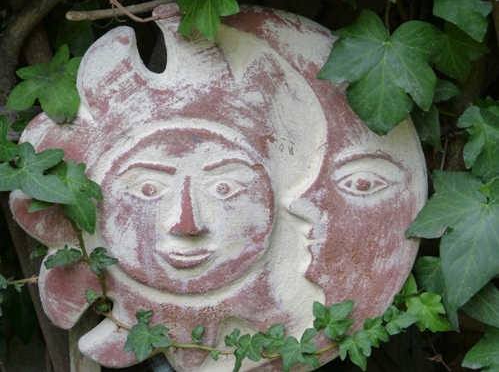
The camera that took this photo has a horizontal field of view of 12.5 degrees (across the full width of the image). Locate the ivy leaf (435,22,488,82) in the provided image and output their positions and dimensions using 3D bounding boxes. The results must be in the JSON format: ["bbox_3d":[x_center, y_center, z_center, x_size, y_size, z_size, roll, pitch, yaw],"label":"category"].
[{"bbox_3d":[0.164,-0.107,1.790,0.050,0.052,0.015,0,6,0],"label":"ivy leaf"}]

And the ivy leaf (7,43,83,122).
[{"bbox_3d":[-0.156,-0.077,1.730,0.057,0.059,0.017,0,6,0],"label":"ivy leaf"}]

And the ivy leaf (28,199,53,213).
[{"bbox_3d":[-0.156,0.013,1.720,0.023,0.015,0.007,0,6,0],"label":"ivy leaf"}]

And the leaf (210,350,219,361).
[{"bbox_3d":[-0.027,0.129,1.730,0.006,0.009,0.004,0,6,0],"label":"leaf"}]

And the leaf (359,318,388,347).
[{"bbox_3d":[0.095,0.111,1.730,0.023,0.023,0.008,0,6,0],"label":"leaf"}]

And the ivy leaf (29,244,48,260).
[{"bbox_3d":[-0.150,0.047,1.620,0.013,0.012,0.004,0,-25,0],"label":"ivy leaf"}]

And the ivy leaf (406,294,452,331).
[{"bbox_3d":[0.127,0.089,1.600,0.032,0.028,0.007,-1,-20,-10],"label":"ivy leaf"}]

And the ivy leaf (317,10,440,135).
[{"bbox_3d":[0.088,-0.078,1.560,0.084,0.087,0.019,0,-18,0],"label":"ivy leaf"}]

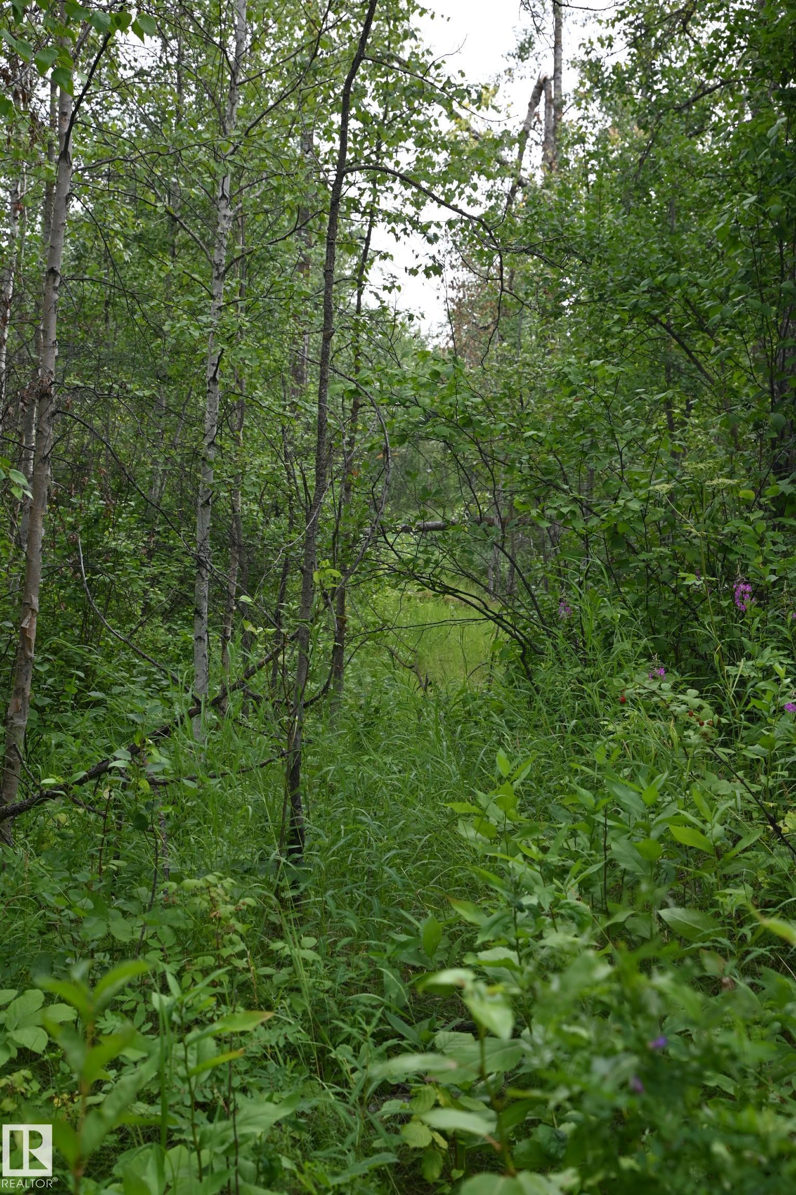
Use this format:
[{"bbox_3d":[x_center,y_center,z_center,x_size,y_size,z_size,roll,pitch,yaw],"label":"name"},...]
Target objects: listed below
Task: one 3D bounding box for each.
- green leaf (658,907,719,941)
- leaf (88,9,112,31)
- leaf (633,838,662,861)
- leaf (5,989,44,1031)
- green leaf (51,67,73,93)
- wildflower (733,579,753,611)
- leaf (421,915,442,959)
[{"bbox_3d":[0.569,0.640,3.250,0.125,0.065,0.025,23,-31,22],"label":"green leaf"},{"bbox_3d":[-0.664,-1.287,3.700,0.052,0.050,0.022,0,3,-6],"label":"leaf"},{"bbox_3d":[0.534,0.540,3.550,0.058,0.050,0.035,0,3,0],"label":"leaf"},{"bbox_3d":[-0.698,0.771,3.100,0.060,0.022,0.100,23,53,19],"label":"leaf"},{"bbox_3d":[-0.748,-1.154,3.700,0.050,0.060,0.025,0,3,0],"label":"green leaf"},{"bbox_3d":[1.124,-0.009,5.400,0.065,0.113,0.060,0,3,0],"label":"wildflower"},{"bbox_3d":[0.068,0.685,3.350,0.042,0.087,0.025,0,3,0],"label":"leaf"}]

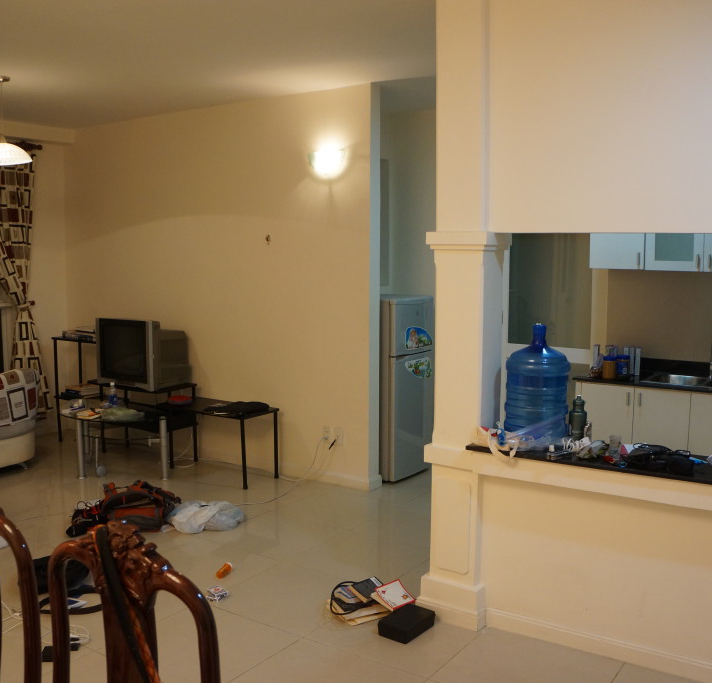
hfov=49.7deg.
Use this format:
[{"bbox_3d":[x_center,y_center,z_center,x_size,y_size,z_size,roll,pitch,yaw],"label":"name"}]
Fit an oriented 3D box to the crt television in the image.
[{"bbox_3d":[-1.620,0.075,5.984,0.650,0.510,0.470,4,7,34],"label":"crt television"}]

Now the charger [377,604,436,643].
[{"bbox_3d":[0.216,1.193,3.241,0.138,0.056,0.210,5,7,38],"label":"charger"}]

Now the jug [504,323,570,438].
[{"bbox_3d":[0.796,0.167,3.361,0.273,0.490,0.273,4,7,34],"label":"jug"}]

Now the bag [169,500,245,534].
[{"bbox_3d":[-0.896,1.039,4.623,0.440,0.115,0.300,-1,6,-11],"label":"bag"}]

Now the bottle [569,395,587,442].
[{"bbox_3d":[0.948,0.323,3.278,0.073,0.195,0.073,4,7,34],"label":"bottle"}]

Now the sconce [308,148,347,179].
[{"bbox_3d":[-0.208,-1.215,5.261,0.300,0.180,0.140,4,8,34],"label":"sconce"}]

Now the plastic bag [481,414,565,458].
[{"bbox_3d":[0.673,0.372,3.092,0.340,0.160,0.180,4,8,34],"label":"plastic bag"}]

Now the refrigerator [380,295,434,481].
[{"bbox_3d":[0.199,0.317,5.797,0.570,1.310,0.540,4,7,34],"label":"refrigerator"}]

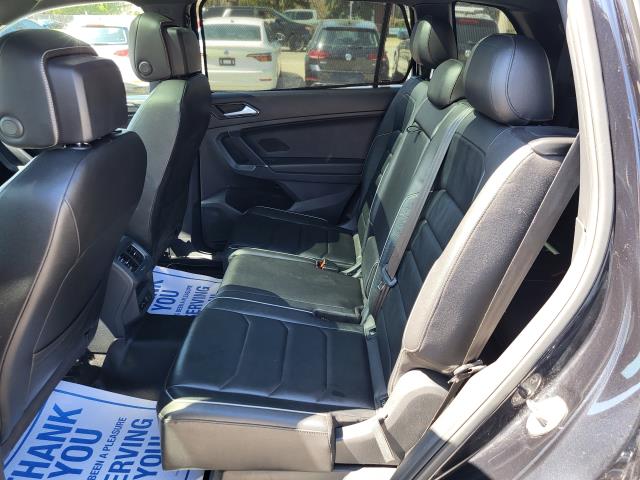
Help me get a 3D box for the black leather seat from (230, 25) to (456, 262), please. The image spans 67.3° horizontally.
[{"bbox_3d":[0.056,-0.325,1.813,0.805,0.925,0.510,0,25,1],"label":"black leather seat"}]

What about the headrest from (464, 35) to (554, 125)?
[{"bbox_3d":[0.383,-0.338,0.987,0.125,0.165,0.255,-5,24,3],"label":"headrest"}]

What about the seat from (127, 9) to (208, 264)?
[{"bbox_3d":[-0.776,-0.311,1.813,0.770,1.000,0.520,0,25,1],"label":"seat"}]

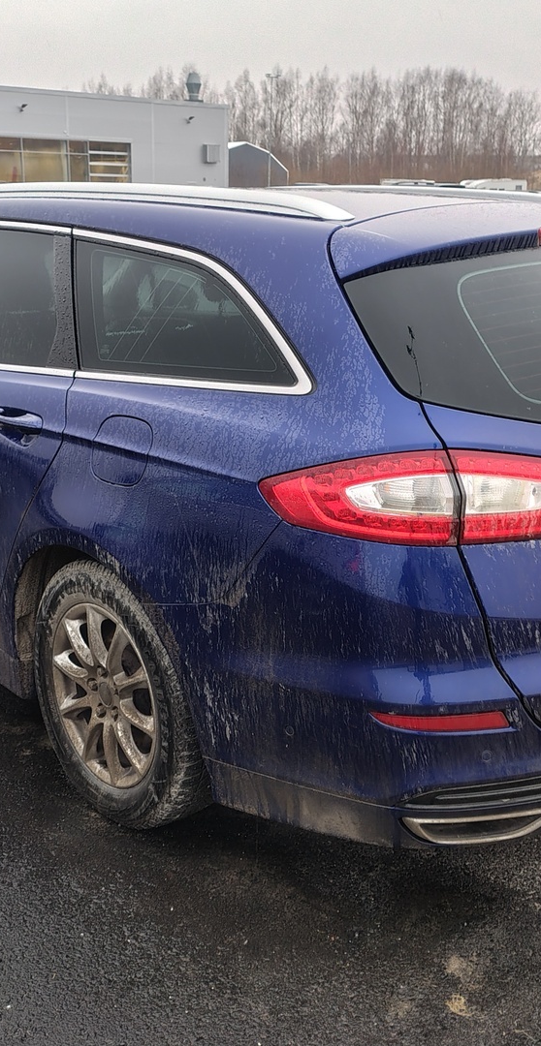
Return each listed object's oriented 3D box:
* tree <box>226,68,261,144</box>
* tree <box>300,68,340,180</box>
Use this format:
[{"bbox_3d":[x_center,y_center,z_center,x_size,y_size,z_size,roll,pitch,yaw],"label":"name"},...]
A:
[{"bbox_3d":[-2.596,-38.782,100.000,3.600,12.000,3.600,0,18,0],"label":"tree"},{"bbox_3d":[5.907,-46.079,120.000,4.933,16.967,4.933,0,18,0],"label":"tree"}]

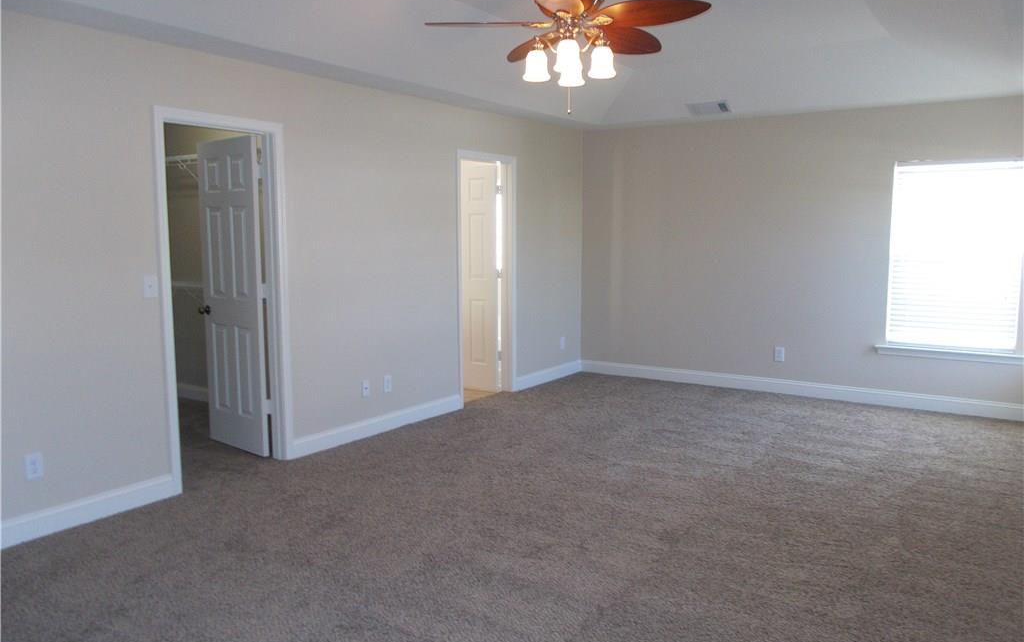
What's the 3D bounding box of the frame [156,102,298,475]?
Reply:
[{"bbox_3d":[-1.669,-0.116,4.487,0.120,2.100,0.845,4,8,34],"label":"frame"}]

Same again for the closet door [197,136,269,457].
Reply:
[{"bbox_3d":[-1.843,-0.157,5.052,0.695,2.020,0.037,5,9,39],"label":"closet door"}]

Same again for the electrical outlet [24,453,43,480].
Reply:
[{"bbox_3d":[-2.252,0.686,3.629,0.010,0.118,0.073,4,8,34],"label":"electrical outlet"}]

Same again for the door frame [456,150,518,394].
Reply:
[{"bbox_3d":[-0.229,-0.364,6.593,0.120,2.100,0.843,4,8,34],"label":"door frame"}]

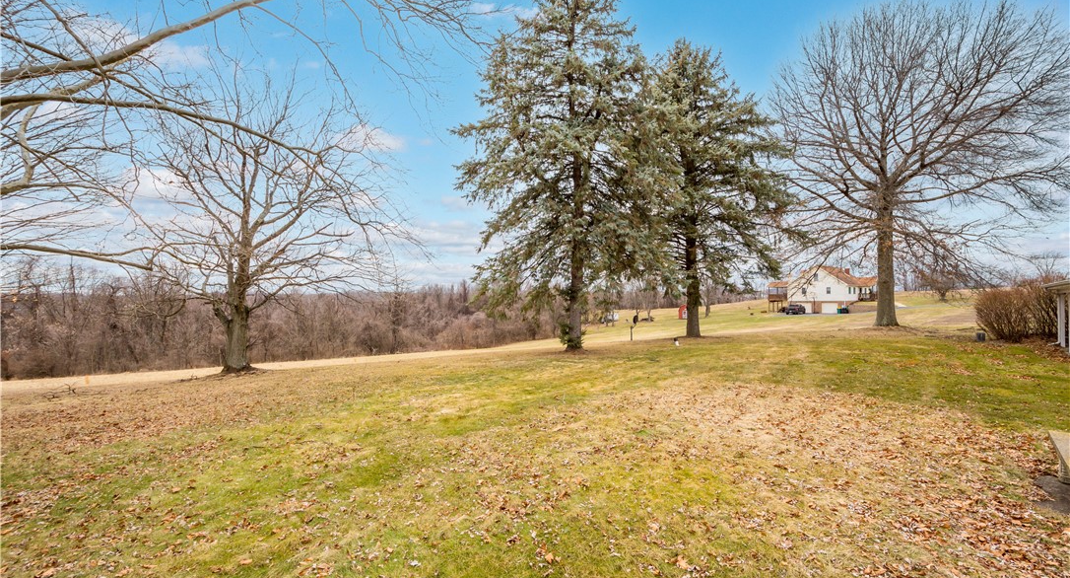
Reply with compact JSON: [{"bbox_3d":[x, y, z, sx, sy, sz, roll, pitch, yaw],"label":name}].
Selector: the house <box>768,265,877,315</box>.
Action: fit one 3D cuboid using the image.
[{"bbox_3d":[59.600,0.160,91.400,15.500,9.100,17.000,0,0,43],"label":"house"}]

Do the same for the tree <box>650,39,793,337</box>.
[{"bbox_3d":[9.600,-5.660,25.000,8.800,16.700,8.400,0,0,0],"label":"tree"}]

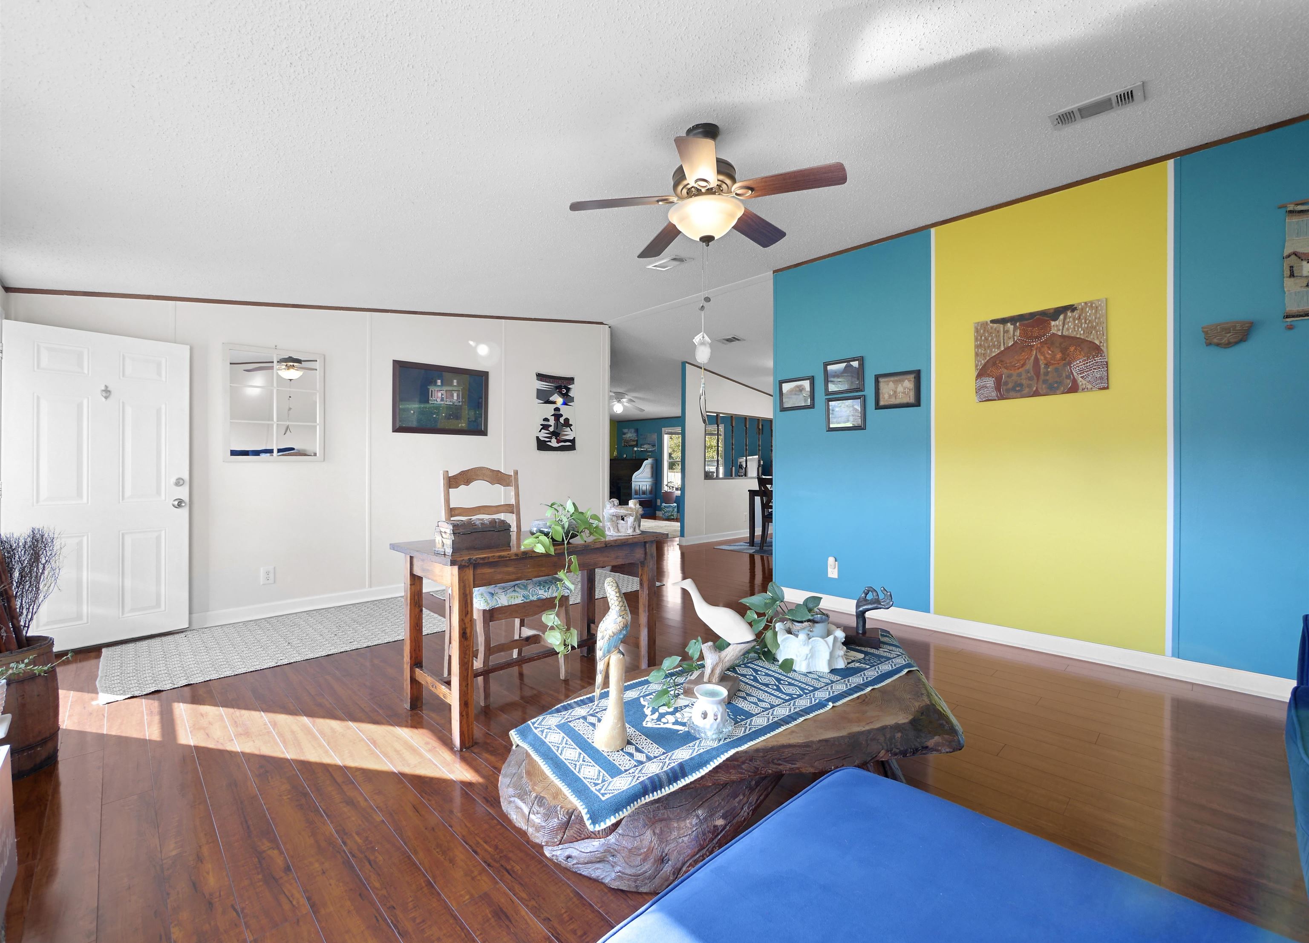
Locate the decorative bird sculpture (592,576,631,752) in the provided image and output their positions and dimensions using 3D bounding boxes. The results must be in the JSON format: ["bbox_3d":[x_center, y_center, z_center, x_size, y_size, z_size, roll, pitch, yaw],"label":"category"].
[{"bbox_3d":[-0.107,0.474,1.318,0.105,0.420,0.082,0,1,-38],"label":"decorative bird sculpture"}]

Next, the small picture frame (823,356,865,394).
[{"bbox_3d":[1.462,-0.731,4.090,0.020,0.265,0.315,0,1,-44],"label":"small picture frame"}]

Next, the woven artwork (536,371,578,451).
[{"bbox_3d":[-1.069,-0.637,5.772,0.507,0.817,0.015,0,1,-45],"label":"woven artwork"}]

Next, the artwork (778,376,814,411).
[{"bbox_3d":[1.178,-0.639,4.381,0.020,0.265,0.318,0,1,-44],"label":"artwork"}]

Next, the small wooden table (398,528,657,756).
[{"bbox_3d":[-0.578,0.712,2.653,0.645,0.757,1.190,1,1,45],"label":"small wooden table"}]

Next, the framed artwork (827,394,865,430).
[{"bbox_3d":[1.486,-0.446,4.103,0.020,0.260,0.317,0,1,-45],"label":"framed artwork"}]

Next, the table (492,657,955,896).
[{"bbox_3d":[0.373,0.914,1.713,1.679,0.410,0.674,0,0,-24],"label":"table"}]

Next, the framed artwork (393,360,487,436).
[{"bbox_3d":[-1.950,-0.654,4.888,0.889,0.627,0.030,0,1,-45],"label":"framed artwork"}]

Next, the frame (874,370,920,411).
[{"bbox_3d":[1.760,-0.582,3.826,0.022,0.258,0.318,0,1,-45],"label":"frame"}]

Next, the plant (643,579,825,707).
[{"bbox_3d":[0.301,0.559,1.835,0.742,0.299,0.279,0,0,-24],"label":"plant"}]

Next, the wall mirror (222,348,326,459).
[{"bbox_3d":[-2.794,-0.483,3.921,0.615,0.833,0.030,0,1,-45],"label":"wall mirror"}]

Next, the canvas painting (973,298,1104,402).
[{"bbox_3d":[2.322,-0.714,3.216,0.025,0.520,0.655,0,1,-44],"label":"canvas painting"}]

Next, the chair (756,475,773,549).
[{"bbox_3d":[1.775,0.584,7.405,0.460,1.000,0.550,0,0,28],"label":"chair"}]

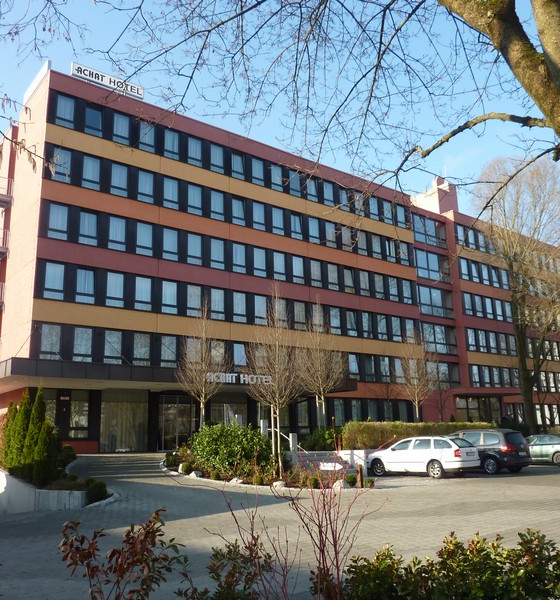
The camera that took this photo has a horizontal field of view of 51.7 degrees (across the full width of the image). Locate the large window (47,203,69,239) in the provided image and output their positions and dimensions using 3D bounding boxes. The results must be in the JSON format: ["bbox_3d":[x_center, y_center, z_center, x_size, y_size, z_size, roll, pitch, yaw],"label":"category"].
[{"bbox_3d":[-11.076,-3.893,28.835,0.960,1.820,0.120,9,-18,-37],"label":"large window"}]

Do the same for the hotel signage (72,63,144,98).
[{"bbox_3d":[-8.907,-11.346,30.123,3.776,0.777,0.220,9,-18,-36],"label":"hotel signage"}]

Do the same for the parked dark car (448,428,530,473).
[{"bbox_3d":[7.878,6.421,24.439,4.750,1.700,1.880,-16,-20,43],"label":"parked dark car"}]

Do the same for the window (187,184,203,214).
[{"bbox_3d":[-4.813,-5.640,32.825,0.950,1.710,0.150,9,-18,-37],"label":"window"}]

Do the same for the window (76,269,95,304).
[{"bbox_3d":[-9.749,-0.700,28.984,0.960,1.820,0.120,9,-18,-37],"label":"window"}]

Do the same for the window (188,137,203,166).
[{"bbox_3d":[-4.711,-8.218,32.222,0.831,1.632,0.120,9,-18,-36],"label":"window"}]

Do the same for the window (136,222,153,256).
[{"bbox_3d":[-6.799,-3.053,29.128,0.831,1.632,0.120,9,-18,-36],"label":"window"}]

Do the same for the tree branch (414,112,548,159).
[{"bbox_3d":[1.744,-1.424,5.000,1.120,0.420,0.400,-2,-14,0],"label":"tree branch"}]

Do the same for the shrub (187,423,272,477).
[{"bbox_3d":[-1.891,5.544,21.617,3.142,1.882,2.600,-2,-14,0],"label":"shrub"}]

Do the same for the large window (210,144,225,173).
[{"bbox_3d":[-3.577,-8.040,33.065,0.831,1.632,0.120,9,-18,-36],"label":"large window"}]

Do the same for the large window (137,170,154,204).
[{"bbox_3d":[-7.161,-6.011,31.018,0.950,1.710,0.150,9,-18,-37],"label":"large window"}]

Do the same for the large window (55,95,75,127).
[{"bbox_3d":[-10.578,-9.270,28.515,0.900,1.692,0.120,9,-18,-36],"label":"large window"}]

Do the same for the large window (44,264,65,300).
[{"bbox_3d":[-10.313,-0.839,26.385,0.900,1.692,0.120,9,-18,-36],"label":"large window"}]

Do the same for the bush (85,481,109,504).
[{"bbox_3d":[-5.018,5.264,15.800,0.656,0.620,0.656,9,-18,-37],"label":"bush"}]

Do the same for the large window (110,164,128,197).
[{"bbox_3d":[-8.023,-5.992,28.988,0.831,1.632,0.120,9,-18,-36],"label":"large window"}]

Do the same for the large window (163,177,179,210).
[{"bbox_3d":[-6.290,-6.127,33.269,0.960,1.820,0.120,9,-18,-37],"label":"large window"}]

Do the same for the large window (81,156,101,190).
[{"bbox_3d":[-9.335,-6.278,28.668,0.900,1.692,0.120,9,-18,-36],"label":"large window"}]

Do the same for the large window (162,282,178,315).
[{"bbox_3d":[-6.082,-0.124,31.734,0.960,1.820,0.120,9,-18,-37],"label":"large window"}]

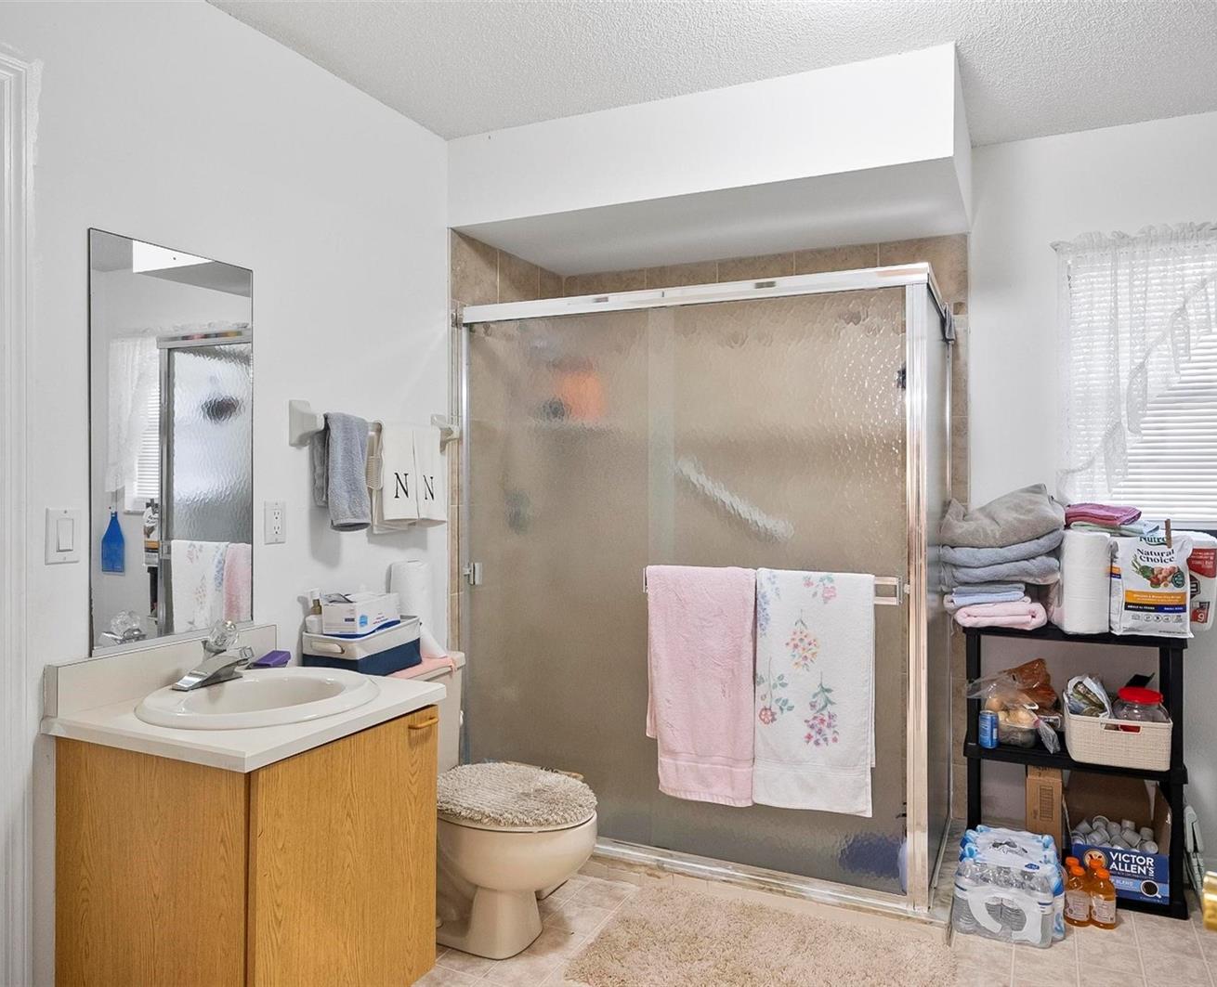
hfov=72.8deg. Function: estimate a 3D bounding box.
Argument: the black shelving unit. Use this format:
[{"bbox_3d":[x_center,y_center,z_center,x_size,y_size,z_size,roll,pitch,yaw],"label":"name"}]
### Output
[{"bbox_3d":[1.468,0.821,2.645,0.600,0.810,0.300,1,1,25],"label":"black shelving unit"}]

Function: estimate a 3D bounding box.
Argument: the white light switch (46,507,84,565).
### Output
[{"bbox_3d":[-1.131,0.088,1.716,0.012,0.115,0.071,1,1,25],"label":"white light switch"}]

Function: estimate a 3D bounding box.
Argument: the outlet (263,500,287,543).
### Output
[{"bbox_3d":[-0.894,0.078,2.223,0.009,0.115,0.071,1,1,25],"label":"outlet"}]

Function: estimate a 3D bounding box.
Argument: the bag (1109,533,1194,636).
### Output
[{"bbox_3d":[1.611,0.273,2.450,0.195,0.290,0.100,0,1,19],"label":"bag"}]

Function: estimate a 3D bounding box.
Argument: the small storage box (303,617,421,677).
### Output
[{"bbox_3d":[-0.692,0.434,2.328,0.215,0.120,0.265,1,1,25],"label":"small storage box"}]

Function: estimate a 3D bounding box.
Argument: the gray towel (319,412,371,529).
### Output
[{"bbox_3d":[-0.760,-0.059,2.356,0.095,0.325,0.180,1,1,25],"label":"gray towel"}]

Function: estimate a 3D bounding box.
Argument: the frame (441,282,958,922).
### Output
[{"bbox_3d":[0.342,0.255,2.968,1.610,1.820,0.750,1,1,25],"label":"frame"}]

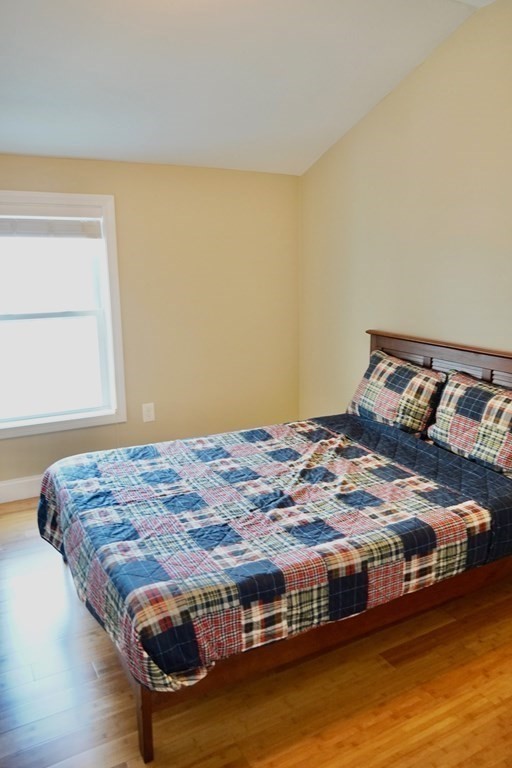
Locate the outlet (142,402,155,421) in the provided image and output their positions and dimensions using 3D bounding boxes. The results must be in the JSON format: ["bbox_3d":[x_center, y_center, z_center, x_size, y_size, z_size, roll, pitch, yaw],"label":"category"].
[{"bbox_3d":[-0.710,0.192,3.831,0.075,0.122,0.008,-7,14,-28],"label":"outlet"}]

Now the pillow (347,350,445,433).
[{"bbox_3d":[0.774,0.053,3.264,0.160,0.410,0.580,21,0,-32],"label":"pillow"}]

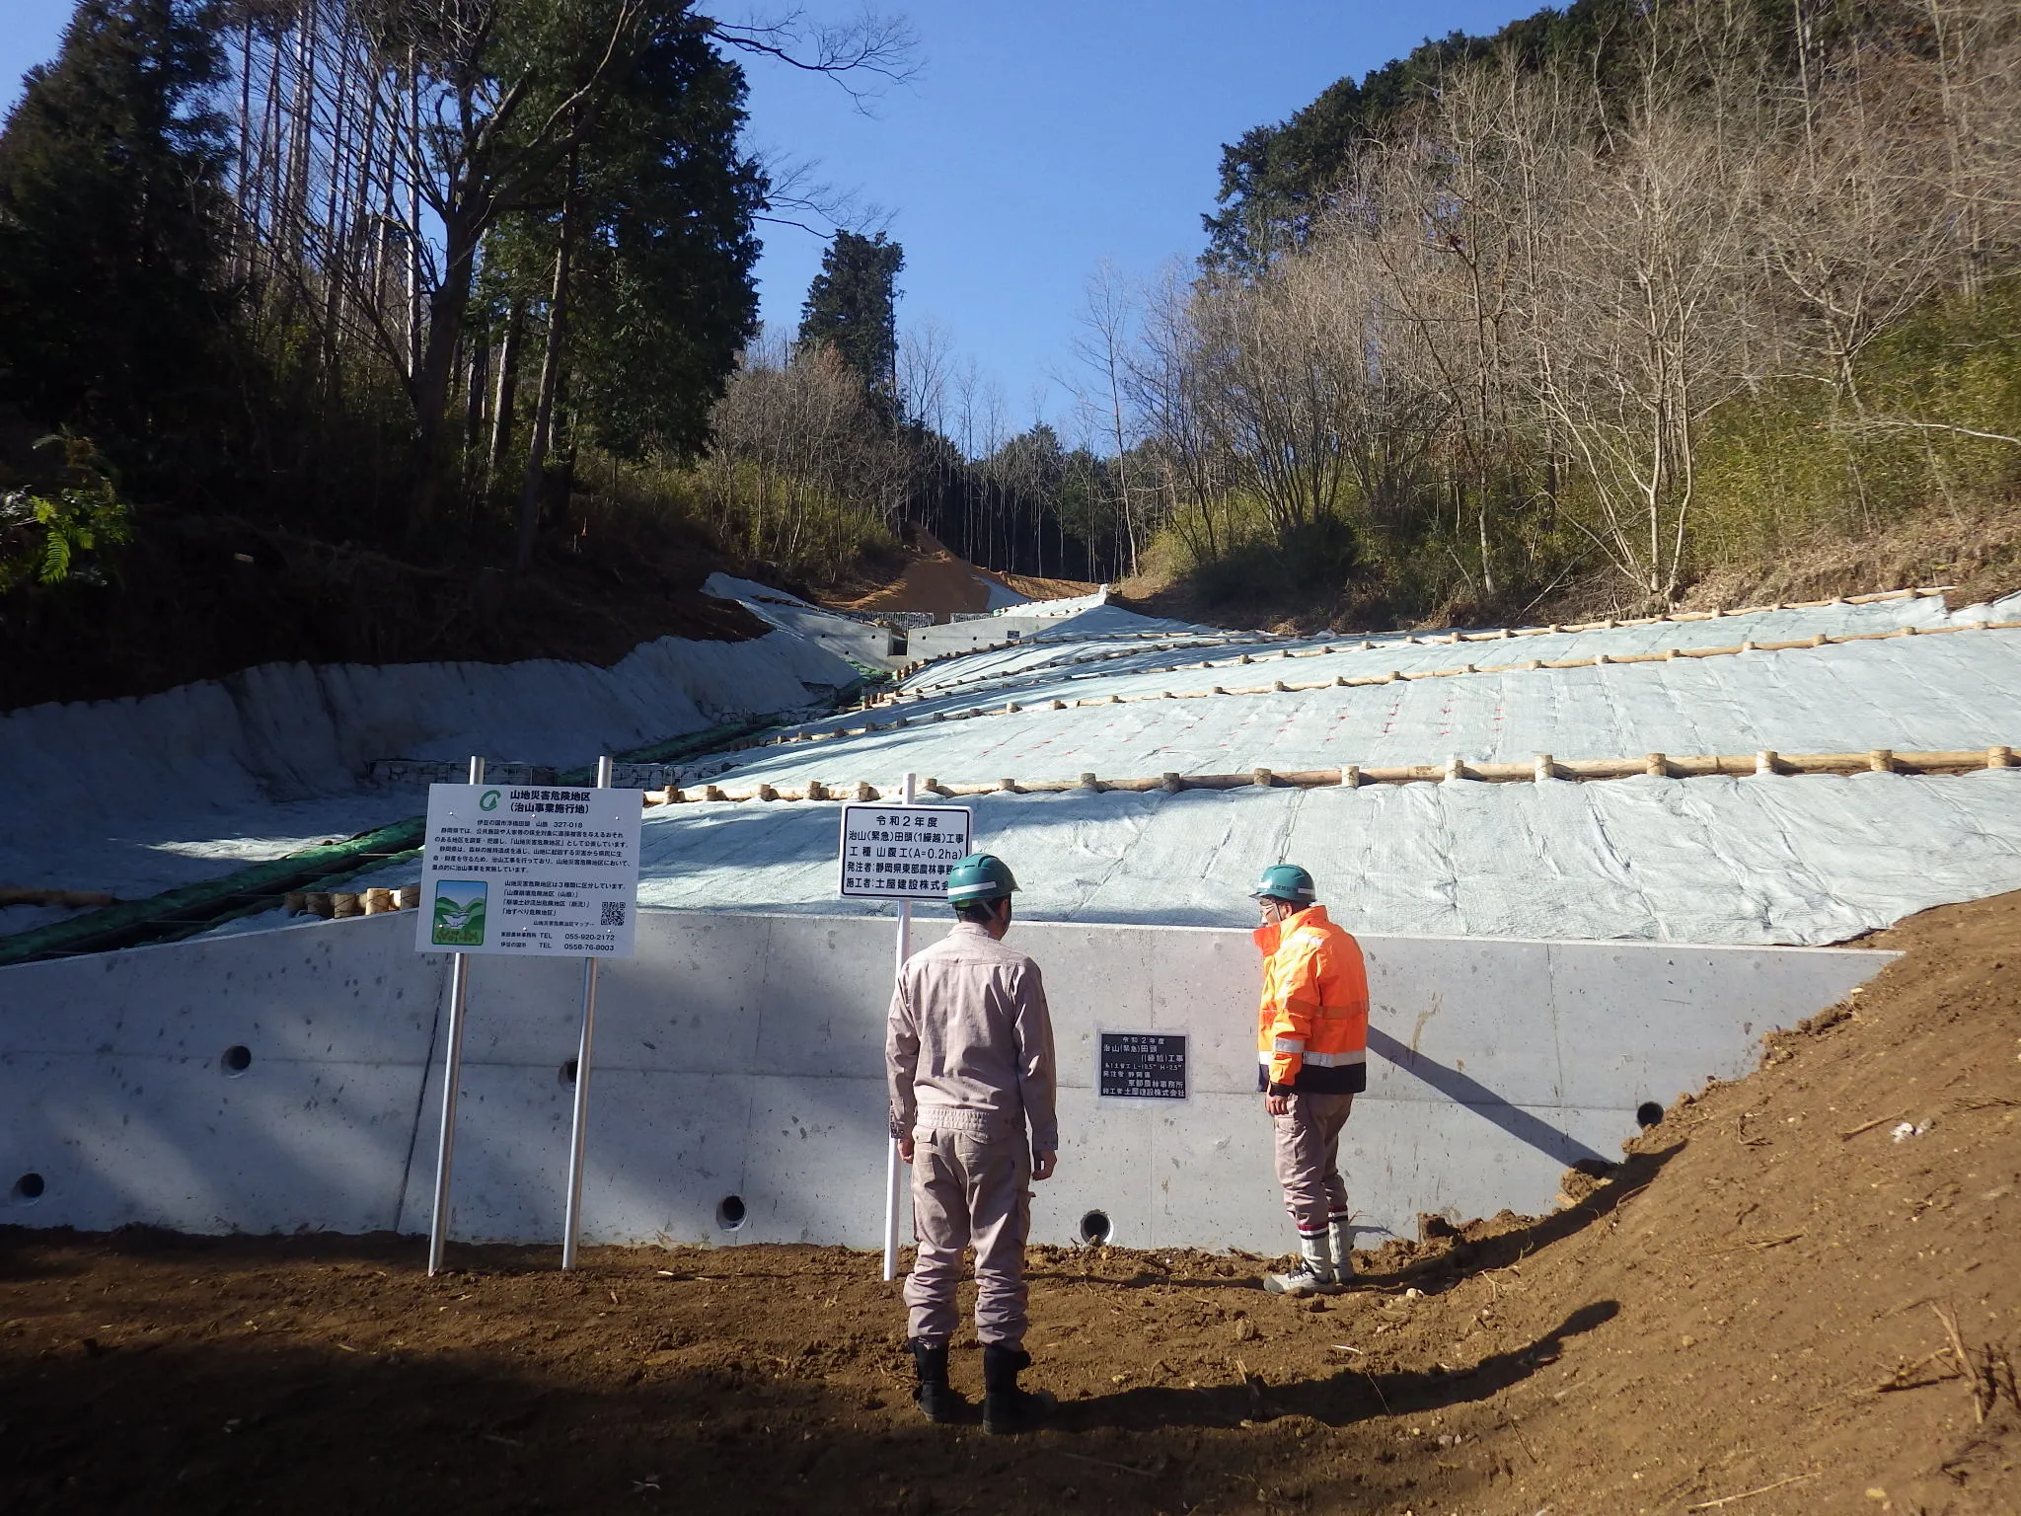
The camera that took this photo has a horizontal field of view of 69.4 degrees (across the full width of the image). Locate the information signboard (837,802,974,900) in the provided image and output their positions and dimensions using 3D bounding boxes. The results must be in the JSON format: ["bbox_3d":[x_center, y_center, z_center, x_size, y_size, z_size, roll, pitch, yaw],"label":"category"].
[{"bbox_3d":[-0.448,0.410,6.280,0.560,0.405,0.030,2,-6,0],"label":"information signboard"}]

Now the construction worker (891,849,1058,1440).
[{"bbox_3d":[-0.119,1.182,4.680,0.520,1.770,0.340,0,-6,20],"label":"construction worker"}]

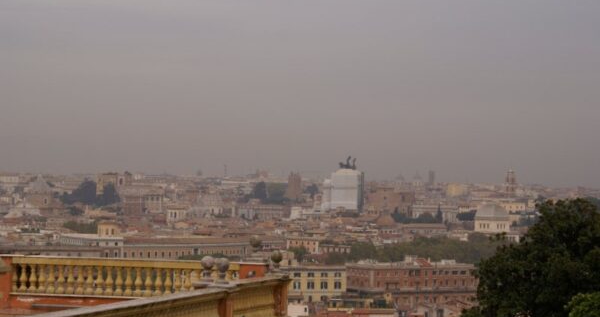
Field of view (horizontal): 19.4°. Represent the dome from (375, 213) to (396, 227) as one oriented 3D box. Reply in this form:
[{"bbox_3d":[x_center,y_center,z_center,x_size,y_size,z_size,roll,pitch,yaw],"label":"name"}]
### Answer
[{"bbox_3d":[59.560,42.500,1220.000,14.500,9.700,14.500,0,-1,0],"label":"dome"}]

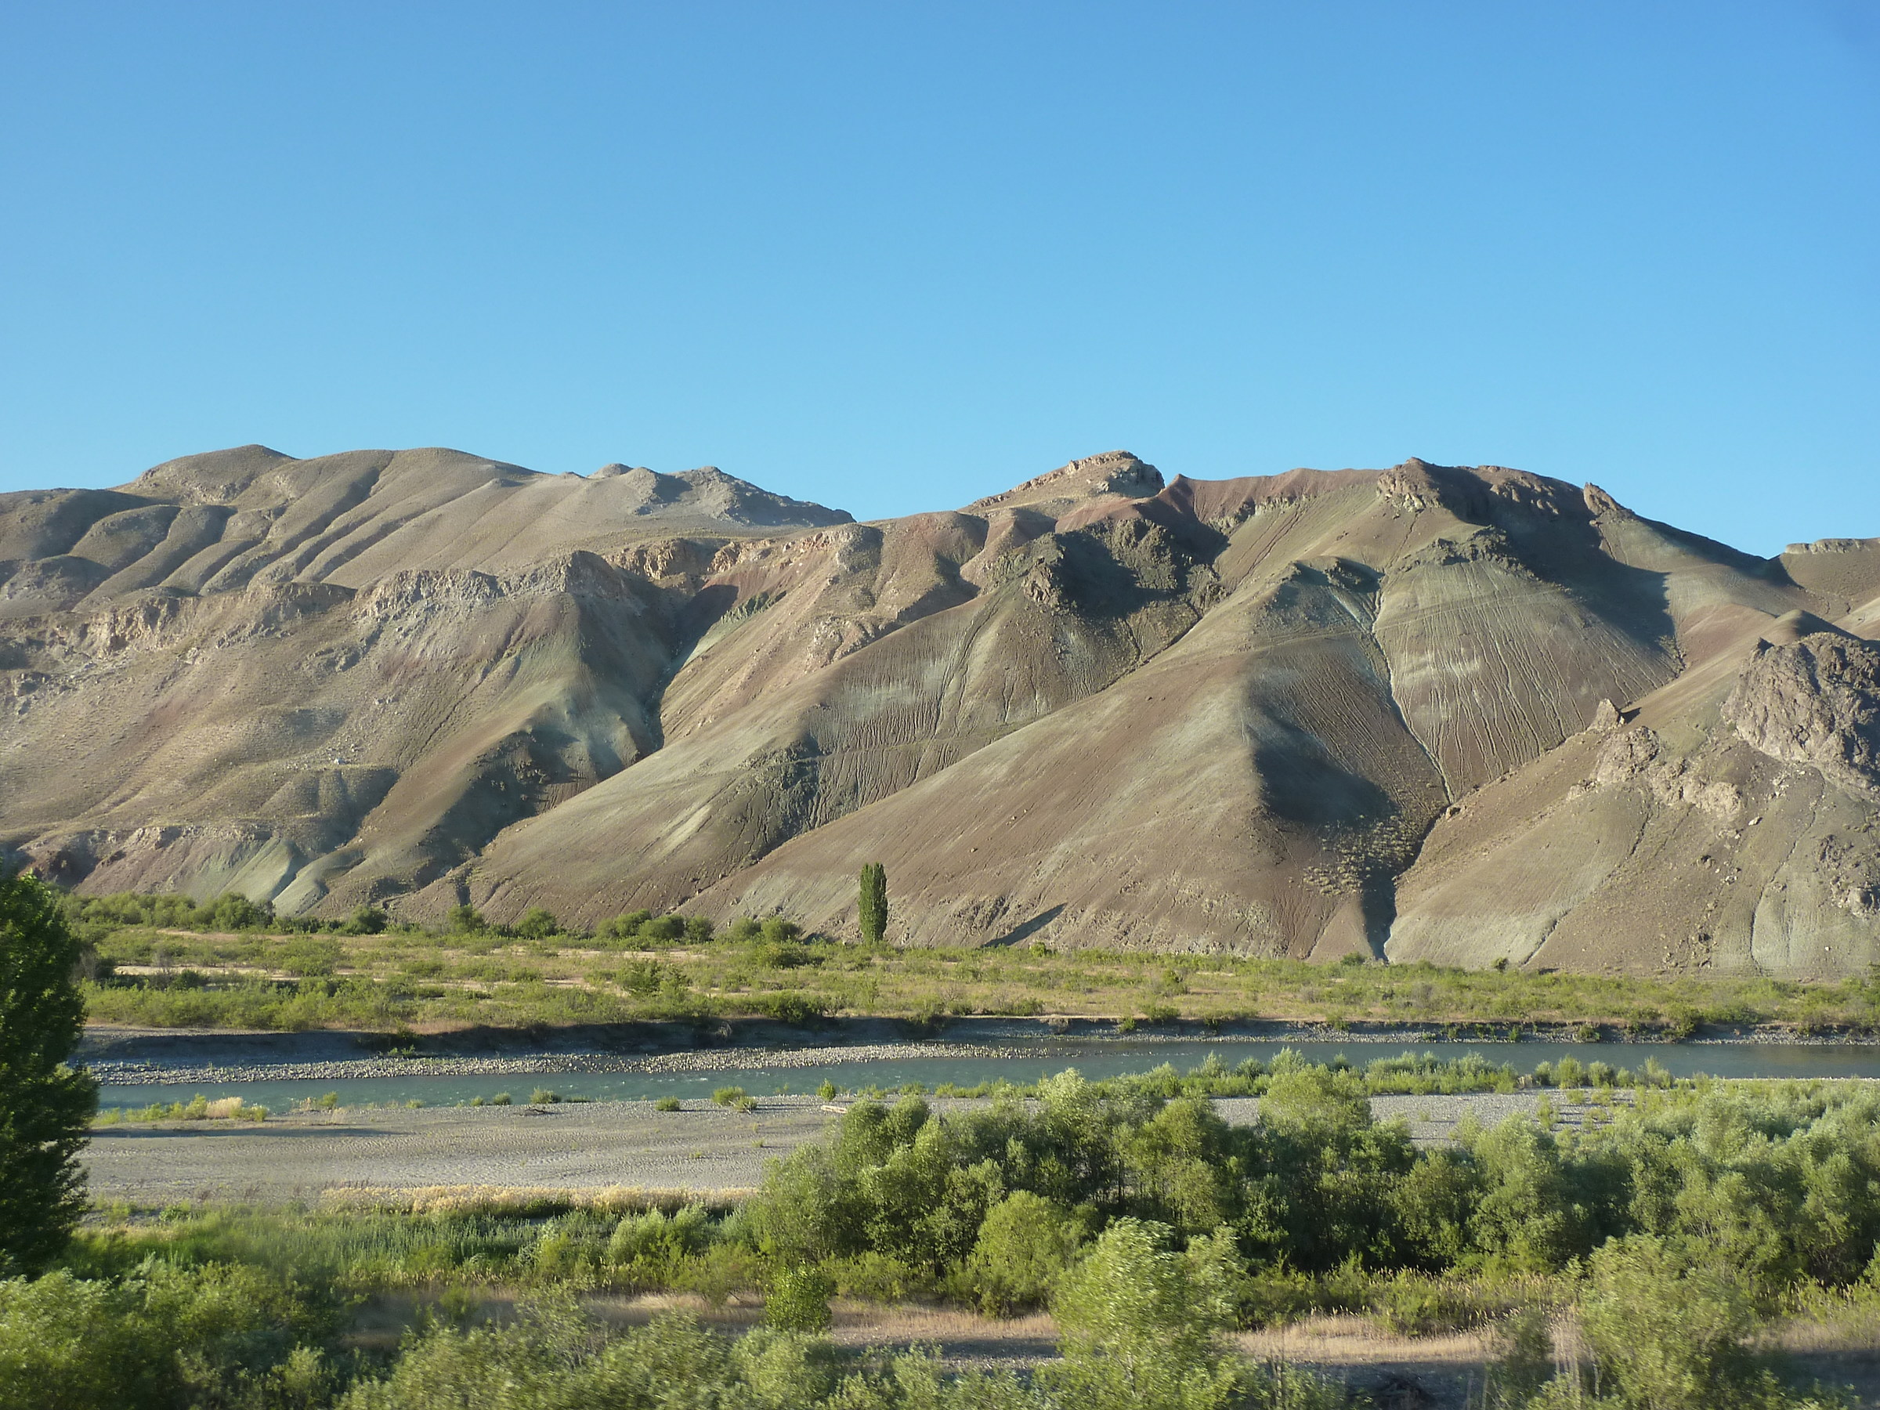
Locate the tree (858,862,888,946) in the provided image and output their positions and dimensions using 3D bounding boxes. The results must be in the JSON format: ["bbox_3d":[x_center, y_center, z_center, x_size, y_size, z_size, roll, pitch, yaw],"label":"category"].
[{"bbox_3d":[-9.840,29.500,320.000,4.300,12.400,4.200,0,-4,0],"label":"tree"}]

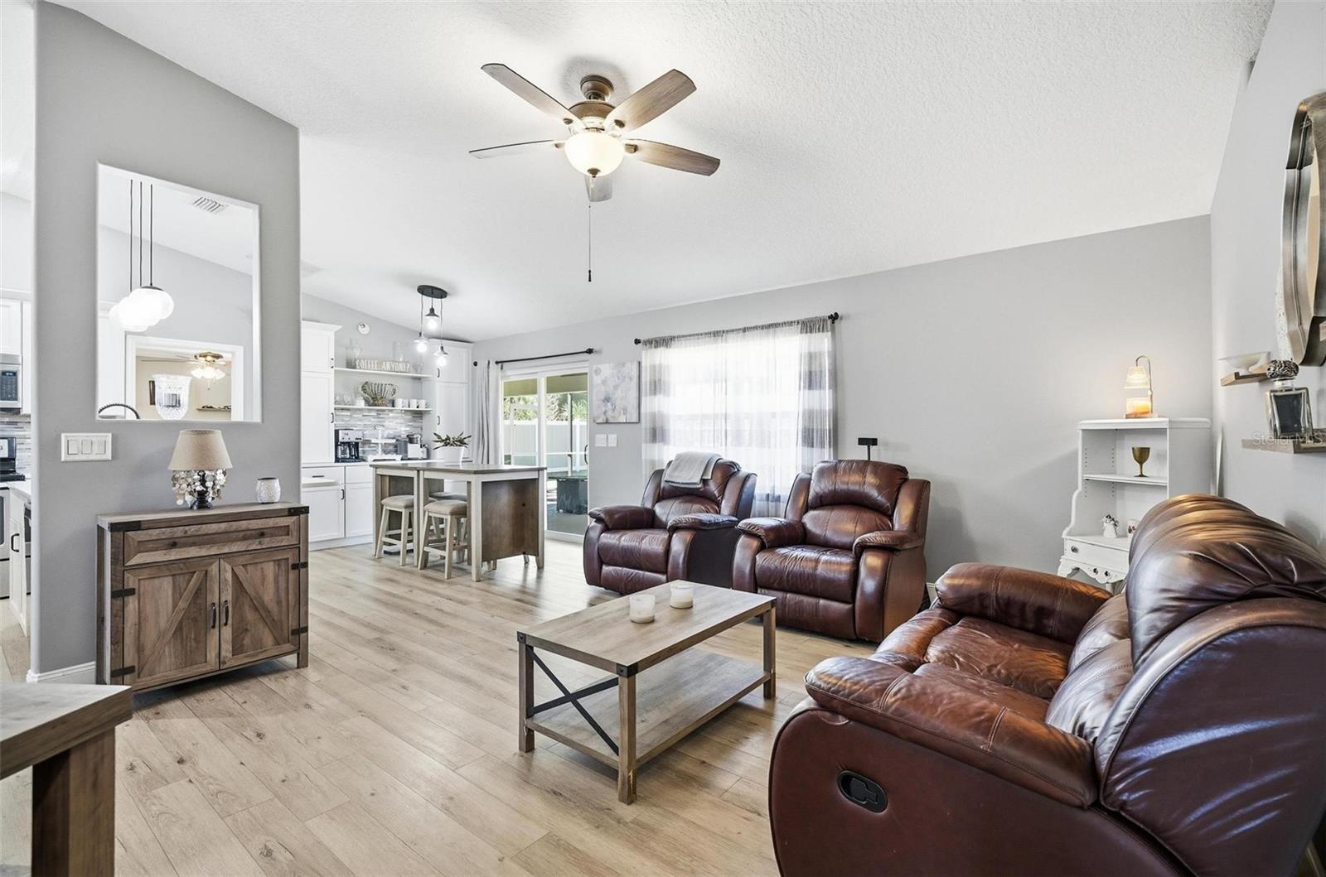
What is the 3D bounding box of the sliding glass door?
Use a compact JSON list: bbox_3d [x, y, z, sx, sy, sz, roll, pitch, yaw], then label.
[{"bbox_3d":[-1.559,0.170,7.411,1.790,2.040,0.120,0,0,38],"label":"sliding glass door"}]

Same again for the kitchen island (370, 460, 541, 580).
[{"bbox_3d":[-2.007,0.733,5.697,1.750,0.915,0.750,0,0,38],"label":"kitchen island"}]

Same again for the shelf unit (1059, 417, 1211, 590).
[{"bbox_3d":[2.649,0.545,3.341,0.362,1.296,0.585,0,0,-7],"label":"shelf unit"}]

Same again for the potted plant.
[{"bbox_3d":[-2.058,0.092,5.724,0.357,0.322,0.337,0,0,38],"label":"potted plant"}]

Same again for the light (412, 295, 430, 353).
[{"bbox_3d":[-2.564,-1.222,6.250,0.150,0.615,0.150,0,0,38],"label":"light"}]

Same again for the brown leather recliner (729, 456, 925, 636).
[{"bbox_3d":[1.203,0.670,4.101,1.000,1.040,1.030,0,0,40],"label":"brown leather recliner"}]

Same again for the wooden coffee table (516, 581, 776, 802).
[{"bbox_3d":[-0.015,0.964,2.471,0.554,0.453,1.022,0,0,38],"label":"wooden coffee table"}]

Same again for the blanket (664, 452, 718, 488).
[{"bbox_3d":[0.253,0.270,5.170,0.470,0.310,0.260,0,0,41],"label":"blanket"}]

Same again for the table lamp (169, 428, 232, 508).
[{"bbox_3d":[-2.258,0.155,2.873,0.248,0.397,0.248,0,0,41],"label":"table lamp"}]

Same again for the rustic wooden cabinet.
[{"bbox_3d":[-2.229,0.773,2.886,0.377,0.838,0.764,0,0,41],"label":"rustic wooden cabinet"}]

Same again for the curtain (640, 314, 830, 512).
[{"bbox_3d":[0.610,0.055,5.532,2.100,2.130,0.100,0,0,38],"label":"curtain"}]

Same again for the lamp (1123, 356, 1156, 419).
[{"bbox_3d":[2.792,-0.303,3.440,0.150,0.360,0.135,0,0,-5],"label":"lamp"}]

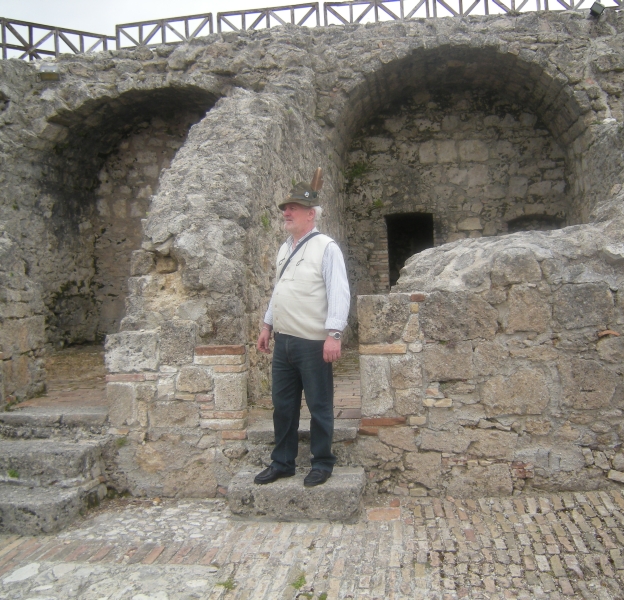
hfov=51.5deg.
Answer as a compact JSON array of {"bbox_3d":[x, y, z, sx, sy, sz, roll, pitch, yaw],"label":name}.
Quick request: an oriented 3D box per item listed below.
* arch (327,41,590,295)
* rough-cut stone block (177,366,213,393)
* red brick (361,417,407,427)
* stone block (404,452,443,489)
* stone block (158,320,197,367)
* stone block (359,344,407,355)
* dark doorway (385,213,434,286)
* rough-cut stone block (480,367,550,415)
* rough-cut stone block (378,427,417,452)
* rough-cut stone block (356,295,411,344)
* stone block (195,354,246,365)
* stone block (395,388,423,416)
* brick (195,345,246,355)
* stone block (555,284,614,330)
[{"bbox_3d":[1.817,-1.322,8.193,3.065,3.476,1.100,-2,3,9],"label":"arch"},{"bbox_3d":[-0.731,0.497,4.174,0.221,0.159,0.190,-2,3,6],"label":"rough-cut stone block"},{"bbox_3d":[0.450,0.766,4.147,0.289,0.054,0.150,0,3,0],"label":"red brick"},{"bbox_3d":[0.689,1.039,4.060,0.226,0.211,0.200,-2,3,4],"label":"stone block"},{"bbox_3d":[-0.846,0.268,4.178,0.239,0.290,0.220,0,3,0],"label":"stone block"},{"bbox_3d":[0.436,0.296,4.009,0.284,0.056,0.170,-1,3,4],"label":"stone block"},{"bbox_3d":[1.146,-0.239,7.606,0.522,1.506,0.400,-1,3,4],"label":"dark doorway"},{"bbox_3d":[1.254,0.560,4.090,0.417,0.282,0.260,-2,3,4],"label":"rough-cut stone block"},{"bbox_3d":[0.539,0.837,4.049,0.209,0.135,0.200,-1,3,4],"label":"rough-cut stone block"},{"bbox_3d":[0.447,0.119,4.166,0.325,0.307,0.250,0,3,0],"label":"rough-cut stone block"},{"bbox_3d":[-0.576,0.364,4.114,0.311,0.062,0.170,-2,4,0],"label":"stone block"},{"bbox_3d":[0.600,0.630,4.114,0.174,0.174,0.180,-2,4,0],"label":"stone block"},{"bbox_3d":[-0.563,0.307,4.073,0.313,0.050,0.160,-1,3,4],"label":"brick"},{"bbox_3d":[1.678,0.030,4.135,0.383,0.297,0.270,-2,4,0],"label":"stone block"}]

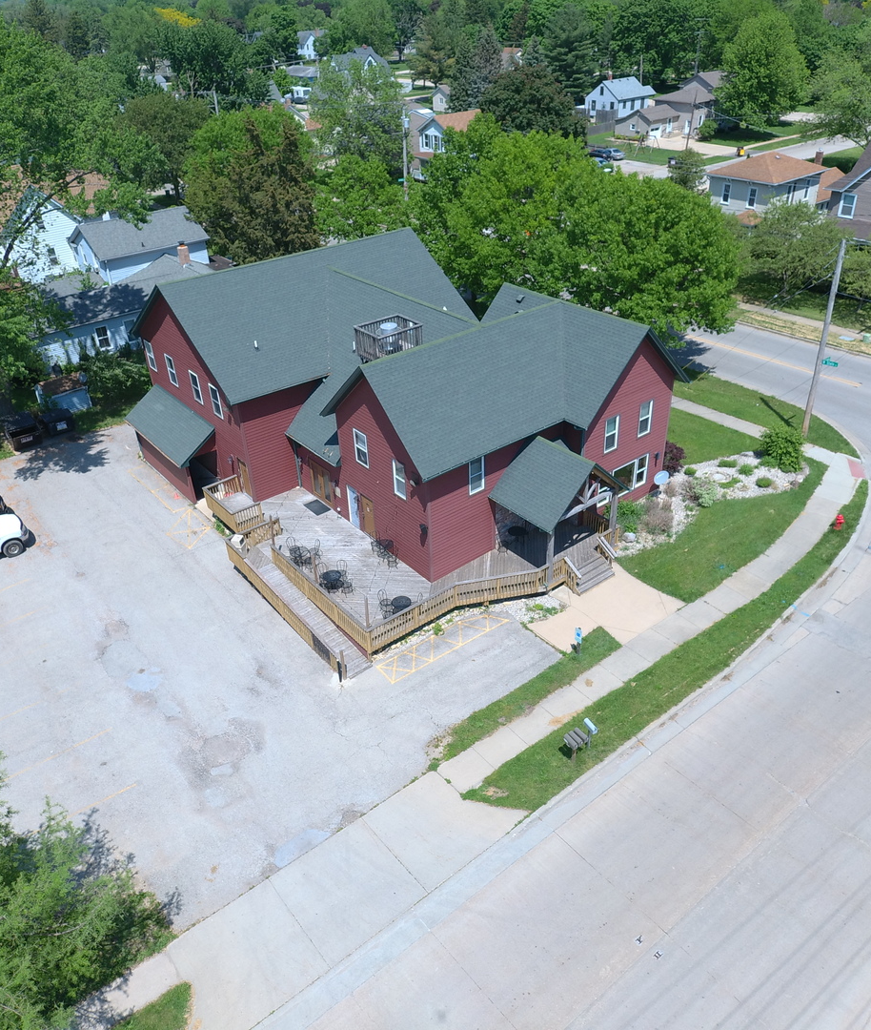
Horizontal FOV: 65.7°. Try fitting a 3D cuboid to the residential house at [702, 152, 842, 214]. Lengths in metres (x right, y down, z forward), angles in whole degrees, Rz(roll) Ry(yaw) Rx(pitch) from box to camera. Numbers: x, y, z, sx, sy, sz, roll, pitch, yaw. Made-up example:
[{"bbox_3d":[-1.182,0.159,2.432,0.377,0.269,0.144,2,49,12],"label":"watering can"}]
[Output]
[{"bbox_3d":[37.127,-35.957,75.119,14.000,7.800,9.000,-25,42,-28],"label":"residential house"}]

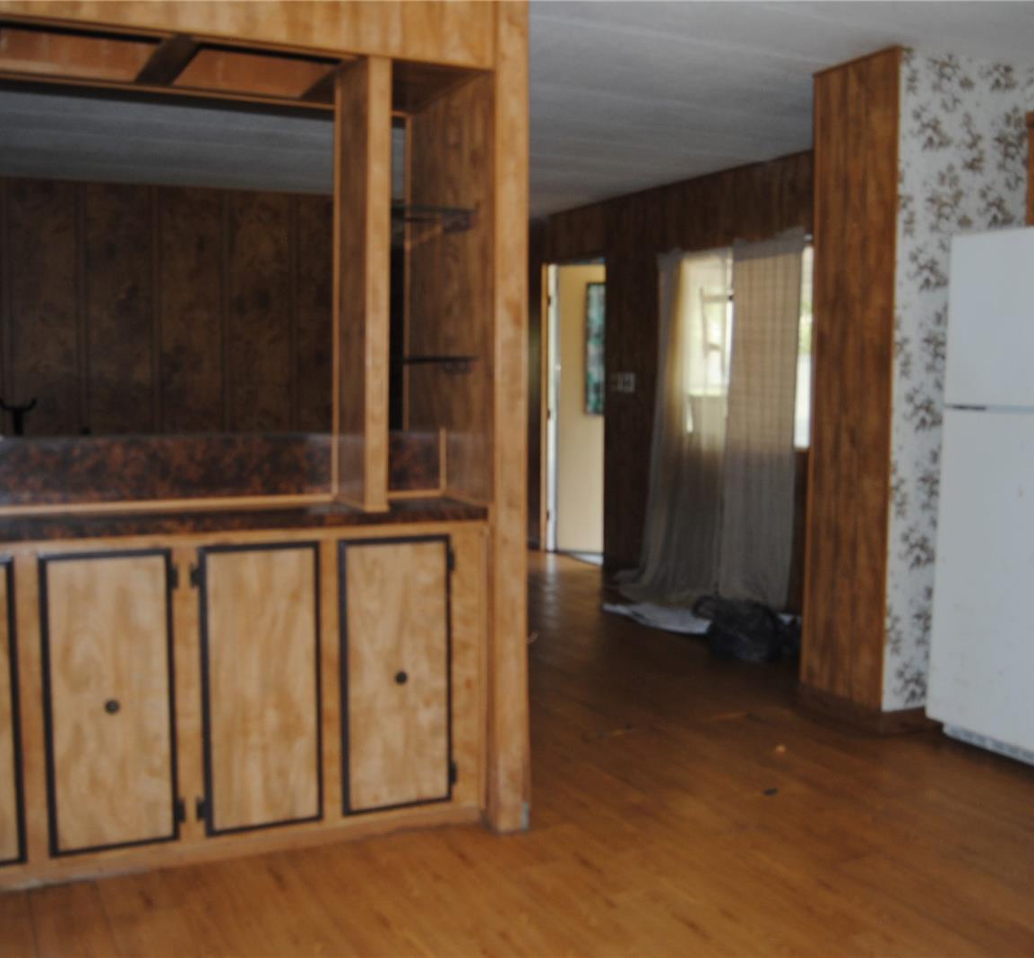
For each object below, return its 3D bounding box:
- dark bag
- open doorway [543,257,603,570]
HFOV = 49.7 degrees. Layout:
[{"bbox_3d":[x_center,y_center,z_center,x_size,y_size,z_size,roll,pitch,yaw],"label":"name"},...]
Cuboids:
[{"bbox_3d":[1.048,0.645,4.974,0.398,0.199,0.374,-2,6,-26],"label":"dark bag"},{"bbox_3d":[0.396,-0.473,7.561,0.105,1.977,0.866,-2,6,-27],"label":"open doorway"}]

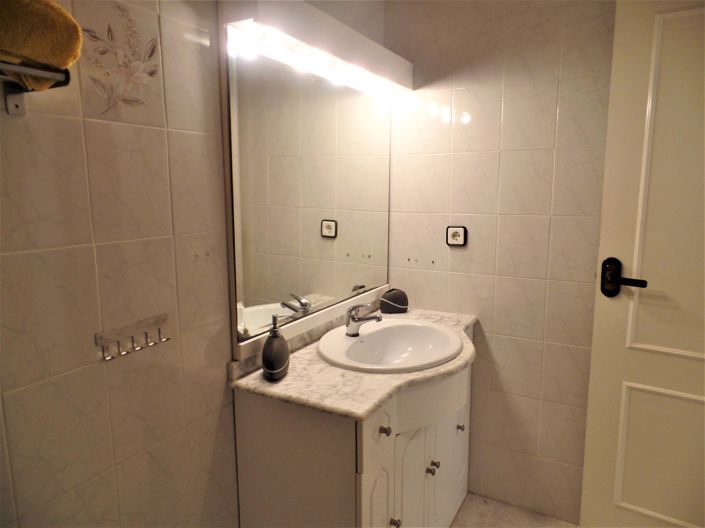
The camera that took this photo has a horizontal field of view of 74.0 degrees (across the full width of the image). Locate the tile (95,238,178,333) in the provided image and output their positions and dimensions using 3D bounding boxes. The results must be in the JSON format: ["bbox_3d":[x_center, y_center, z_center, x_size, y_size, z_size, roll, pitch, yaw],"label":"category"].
[{"bbox_3d":[-0.487,0.068,1.080,0.010,0.250,0.200,5,10,29],"label":"tile"}]

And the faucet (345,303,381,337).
[{"bbox_3d":[0.044,0.203,1.701,0.145,0.120,0.050,3,10,24],"label":"faucet"}]

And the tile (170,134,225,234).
[{"bbox_3d":[-0.391,-0.208,1.210,0.010,0.250,0.195,5,10,29],"label":"tile"}]

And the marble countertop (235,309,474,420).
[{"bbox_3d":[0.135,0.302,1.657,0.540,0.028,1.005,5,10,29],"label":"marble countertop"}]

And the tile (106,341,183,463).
[{"bbox_3d":[-0.485,0.316,1.119,0.010,0.250,0.200,5,10,29],"label":"tile"}]

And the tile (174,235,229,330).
[{"bbox_3d":[-0.389,0.041,1.250,0.010,0.250,0.195,5,10,29],"label":"tile"}]

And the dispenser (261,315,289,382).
[{"bbox_3d":[-0.230,0.242,1.362,0.078,0.189,0.078,0,9,0],"label":"dispenser"}]

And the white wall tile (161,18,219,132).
[{"bbox_3d":[-0.393,-0.456,1.171,0.010,0.250,0.195,5,10,29],"label":"white wall tile"}]

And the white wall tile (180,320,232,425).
[{"bbox_3d":[-0.387,0.289,1.289,0.010,0.250,0.195,5,10,29],"label":"white wall tile"}]

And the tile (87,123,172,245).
[{"bbox_3d":[-0.489,-0.180,1.040,0.010,0.250,0.200,5,10,29],"label":"tile"}]

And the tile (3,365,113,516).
[{"bbox_3d":[-0.585,0.344,0.946,0.010,0.250,0.200,5,10,29],"label":"tile"}]

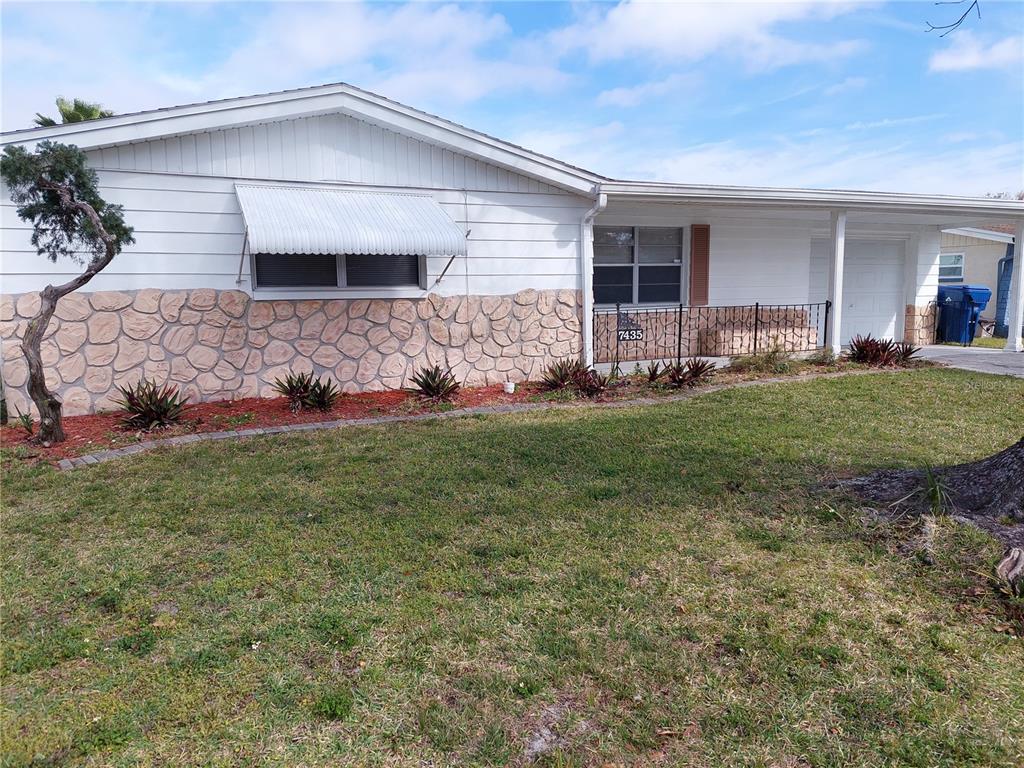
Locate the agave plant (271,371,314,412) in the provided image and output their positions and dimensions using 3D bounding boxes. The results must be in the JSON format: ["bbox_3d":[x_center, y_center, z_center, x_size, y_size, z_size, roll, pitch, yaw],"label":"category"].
[{"bbox_3d":[-2.454,0.072,7.901,0.491,0.447,0.467,-4,8,-25],"label":"agave plant"}]

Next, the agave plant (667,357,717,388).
[{"bbox_3d":[2.162,-0.145,8.550,0.530,0.360,0.480,-4,8,-23],"label":"agave plant"}]

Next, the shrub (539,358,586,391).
[{"bbox_3d":[0.682,-0.139,9.416,0.612,0.400,0.581,-1,7,0],"label":"shrub"}]

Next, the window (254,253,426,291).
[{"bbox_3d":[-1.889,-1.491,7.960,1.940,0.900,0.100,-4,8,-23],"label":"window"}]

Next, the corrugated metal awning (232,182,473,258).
[{"bbox_3d":[-1.825,-1.863,8.106,2.391,0.840,1.170,-4,8,-25],"label":"corrugated metal awning"}]

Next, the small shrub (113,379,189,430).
[{"bbox_3d":[-3.544,0.189,6.924,0.744,0.488,0.707,-4,8,-25],"label":"small shrub"}]

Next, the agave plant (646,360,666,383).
[{"bbox_3d":[2.043,-0.183,10.029,0.283,0.298,0.269,-1,7,0],"label":"agave plant"}]

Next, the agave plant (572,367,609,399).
[{"bbox_3d":[0.873,-0.022,7.900,0.430,0.340,0.410,-1,7,0],"label":"agave plant"}]

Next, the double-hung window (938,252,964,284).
[{"bbox_3d":[11.404,-3.044,18.600,0.100,0.760,0.920,-4,7,-22],"label":"double-hung window"}]

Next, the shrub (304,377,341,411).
[{"bbox_3d":[-2.122,0.105,7.876,0.423,0.379,0.402,-4,8,-25],"label":"shrub"}]

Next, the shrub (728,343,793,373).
[{"bbox_3d":[3.307,-0.326,9.450,0.790,0.370,0.520,-4,8,-23],"label":"shrub"}]

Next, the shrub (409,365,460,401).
[{"bbox_3d":[-0.942,-0.024,8.576,0.630,0.426,0.599,-1,7,0],"label":"shrub"}]

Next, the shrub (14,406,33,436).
[{"bbox_3d":[-4.197,0.322,6.100,0.140,0.260,0.150,-4,8,-23],"label":"shrub"}]

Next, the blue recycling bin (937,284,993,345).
[{"bbox_3d":[8.776,-1.326,13.800,0.660,1.110,0.780,-3,7,-14],"label":"blue recycling bin"}]

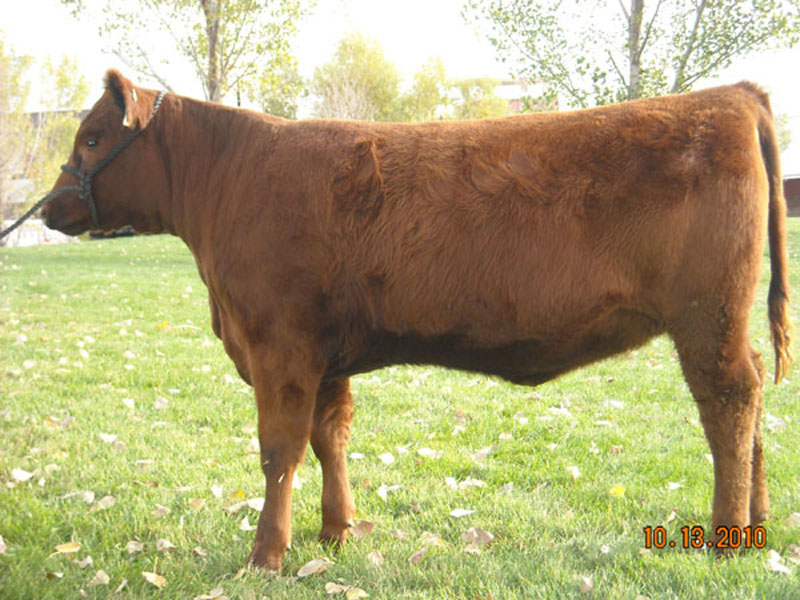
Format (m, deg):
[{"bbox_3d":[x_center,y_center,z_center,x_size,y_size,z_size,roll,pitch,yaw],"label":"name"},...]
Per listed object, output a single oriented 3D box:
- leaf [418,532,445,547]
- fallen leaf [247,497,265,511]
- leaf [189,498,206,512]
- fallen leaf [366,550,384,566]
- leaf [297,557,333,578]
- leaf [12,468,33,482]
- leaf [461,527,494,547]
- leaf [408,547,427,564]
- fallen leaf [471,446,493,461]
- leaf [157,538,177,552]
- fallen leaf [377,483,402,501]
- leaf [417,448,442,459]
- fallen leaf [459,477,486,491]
[{"bbox_3d":[0.085,0.645,4.732,0.070,0.028,0.049,-1,3,0],"label":"leaf"},{"bbox_3d":[-0.435,0.622,5.365,0.067,0.035,0.047,-1,3,0],"label":"fallen leaf"},{"bbox_3d":[-0.596,0.604,5.165,0.053,0.031,0.050,-1,3,0],"label":"leaf"},{"bbox_3d":[-0.065,0.684,4.636,0.042,0.027,0.045,-2,3,0],"label":"fallen leaf"},{"bbox_3d":[-0.221,0.693,4.558,0.091,0.032,0.070,-2,3,0],"label":"leaf"},{"bbox_3d":[-1.295,0.603,6.033,0.065,0.034,0.049,-1,3,0],"label":"leaf"},{"bbox_3d":[0.216,0.660,4.895,0.089,0.037,0.070,-2,3,0],"label":"leaf"},{"bbox_3d":[0.044,0.637,4.382,0.045,0.036,0.045,-1,3,0],"label":"leaf"},{"bbox_3d":[0.299,0.565,6.444,0.073,0.034,0.062,-2,3,0],"label":"fallen leaf"},{"bbox_3d":[-0.605,0.636,4.552,0.052,0.026,0.050,-1,3,0],"label":"leaf"},{"bbox_3d":[-0.033,0.604,5.540,0.082,0.048,0.057,-1,3,0],"label":"fallen leaf"},{"bbox_3d":[0.107,0.557,6.369,0.094,0.028,0.061,-1,3,0],"label":"leaf"},{"bbox_3d":[0.244,0.605,5.794,0.089,0.026,0.070,-2,3,0],"label":"fallen leaf"}]

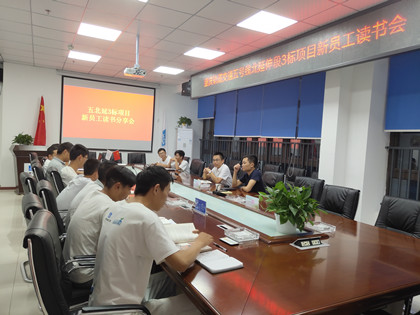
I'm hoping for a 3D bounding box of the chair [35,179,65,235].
[{"bbox_3d":[-0.964,0.675,2.529,0.620,0.980,0.570,3,2,-26],"label":"chair"}]

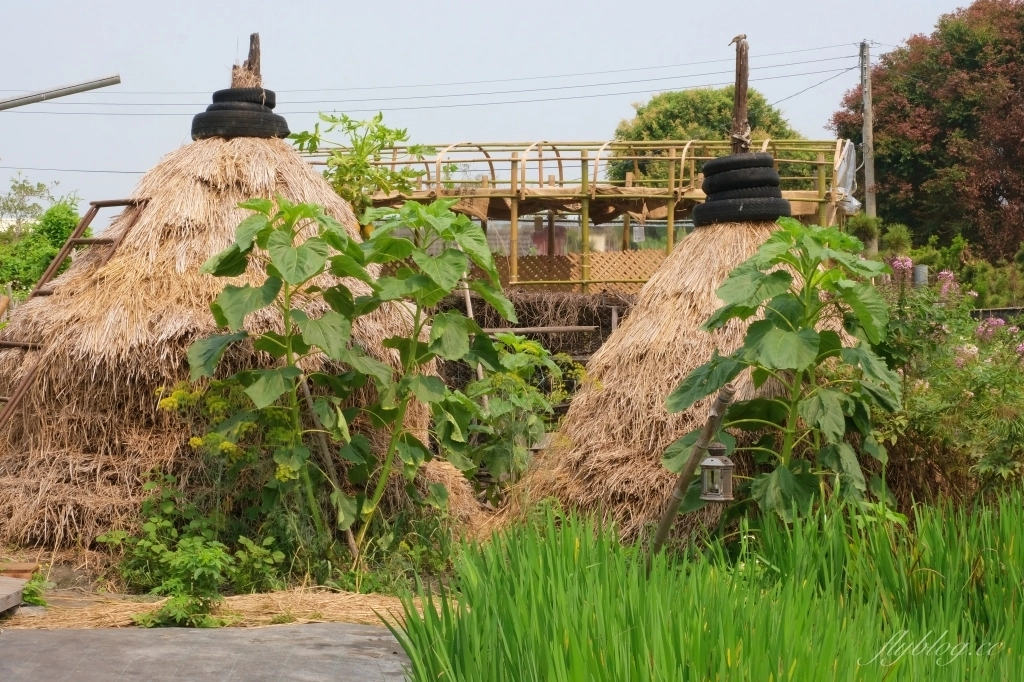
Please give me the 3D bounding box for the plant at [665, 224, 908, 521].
[{"bbox_3d":[1.360,0.183,9.400,1.170,1.580,1.000,0,3,0],"label":"plant"}]

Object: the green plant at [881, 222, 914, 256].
[{"bbox_3d":[4.713,-1.256,23.000,0.390,0.390,0.390,0,3,0],"label":"green plant"}]

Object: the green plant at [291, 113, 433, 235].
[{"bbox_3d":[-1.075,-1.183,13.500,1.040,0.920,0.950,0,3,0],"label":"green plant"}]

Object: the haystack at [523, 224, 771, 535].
[{"bbox_3d":[1.304,0.150,11.100,2.300,1.700,2.250,0,3,0],"label":"haystack"}]

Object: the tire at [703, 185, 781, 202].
[{"bbox_3d":[1.369,-0.875,11.100,0.450,0.095,0.450,-5,3,0],"label":"tire"}]

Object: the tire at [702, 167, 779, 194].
[{"bbox_3d":[1.357,-0.949,11.100,0.455,0.120,0.455,-6,3,0],"label":"tire"}]

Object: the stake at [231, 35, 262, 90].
[{"bbox_3d":[-1.570,-1.659,11.100,0.180,0.330,0.150,0,3,0],"label":"stake"}]

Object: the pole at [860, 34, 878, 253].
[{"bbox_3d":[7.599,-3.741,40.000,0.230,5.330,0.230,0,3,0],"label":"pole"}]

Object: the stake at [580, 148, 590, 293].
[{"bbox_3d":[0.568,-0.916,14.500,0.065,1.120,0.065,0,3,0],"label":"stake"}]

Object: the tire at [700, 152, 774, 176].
[{"bbox_3d":[1.340,-1.041,11.100,0.430,0.105,0.430,-7,3,0],"label":"tire"}]

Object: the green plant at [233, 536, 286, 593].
[{"bbox_3d":[-1.157,1.024,8.600,0.250,0.260,0.240,0,3,0],"label":"green plant"}]

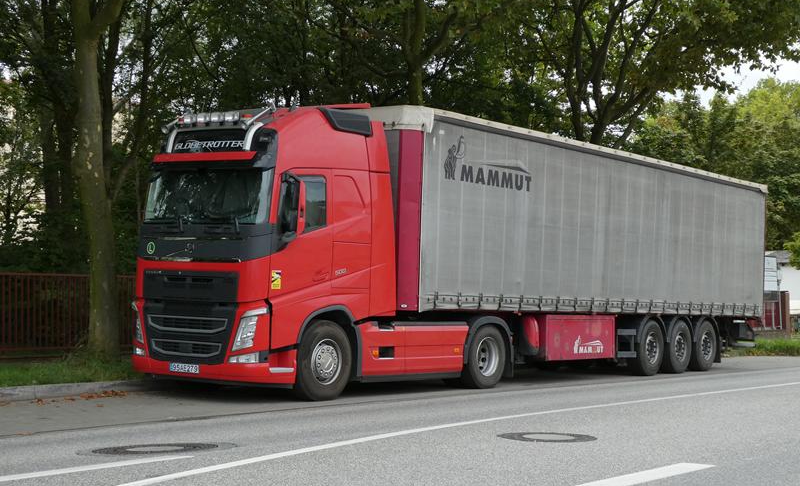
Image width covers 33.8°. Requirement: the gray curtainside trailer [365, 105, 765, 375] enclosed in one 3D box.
[{"bbox_3d":[3.170,0.419,24.593,2.550,4.000,13.750,1,-2,35],"label":"gray curtainside trailer"}]

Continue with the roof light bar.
[{"bbox_3d":[-2.320,-1.577,16.742,1.420,0.360,0.550,1,-2,35],"label":"roof light bar"}]

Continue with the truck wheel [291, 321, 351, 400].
[{"bbox_3d":[-1.047,1.518,16.892,0.320,1.020,1.020,1,-2,35],"label":"truck wheel"}]

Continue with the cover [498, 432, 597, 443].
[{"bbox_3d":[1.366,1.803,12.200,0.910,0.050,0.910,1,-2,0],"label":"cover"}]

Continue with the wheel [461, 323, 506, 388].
[{"bbox_3d":[1.197,1.709,19.922,0.340,1.000,1.000,1,-2,35],"label":"wheel"}]

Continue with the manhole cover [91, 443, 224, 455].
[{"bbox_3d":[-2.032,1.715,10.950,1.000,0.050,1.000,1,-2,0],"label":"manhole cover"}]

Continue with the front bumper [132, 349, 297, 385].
[{"bbox_3d":[-2.456,1.484,16.636,2.460,0.460,0.780,1,-2,35],"label":"front bumper"}]

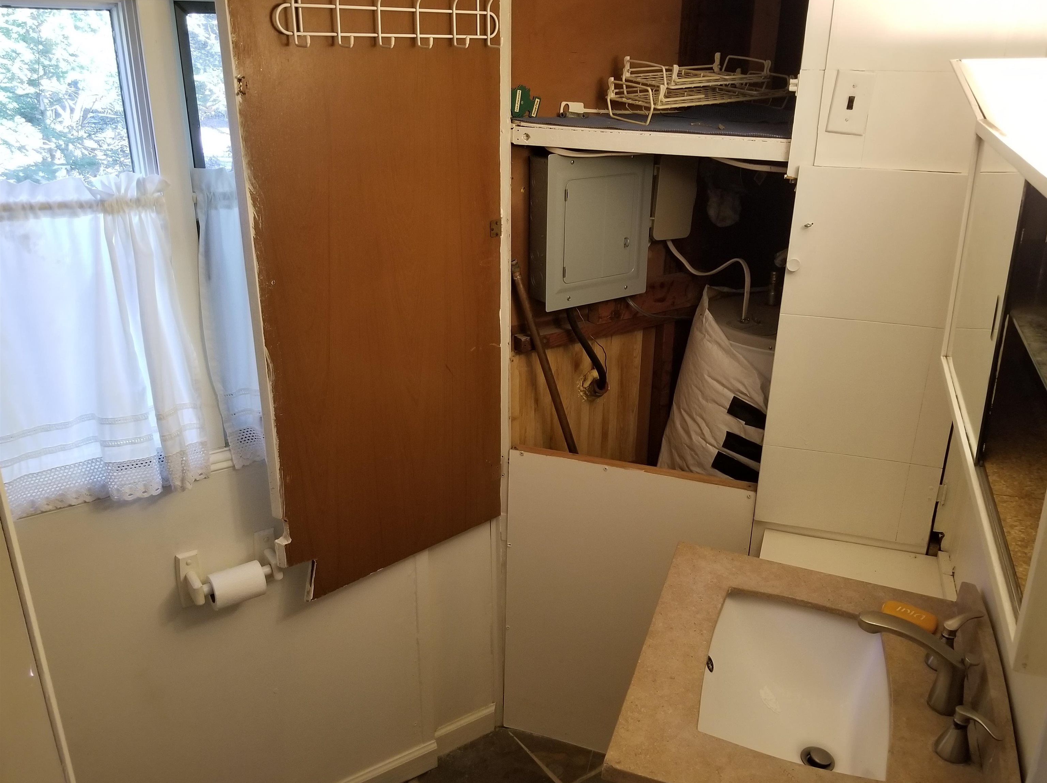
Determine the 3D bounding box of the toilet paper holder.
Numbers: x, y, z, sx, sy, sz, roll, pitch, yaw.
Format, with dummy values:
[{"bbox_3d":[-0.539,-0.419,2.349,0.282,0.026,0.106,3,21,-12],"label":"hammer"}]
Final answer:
[{"bbox_3d":[-0.611,0.394,1.666,0.206,0.124,0.090,-11,23,-31],"label":"toilet paper holder"}]

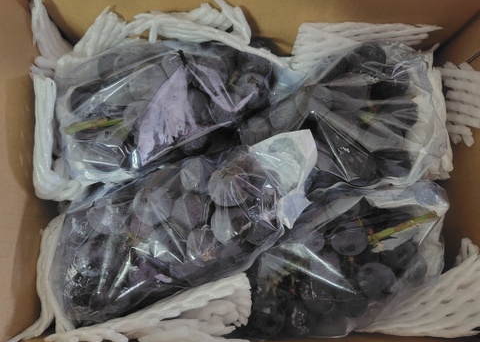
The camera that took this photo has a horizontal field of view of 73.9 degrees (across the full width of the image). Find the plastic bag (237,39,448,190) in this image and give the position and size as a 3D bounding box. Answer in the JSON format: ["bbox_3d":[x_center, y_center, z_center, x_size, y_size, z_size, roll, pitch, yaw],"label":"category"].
[{"bbox_3d":[0.085,-0.053,0.296,0.162,0.082,0.124,-14,82,0],"label":"plastic bag"}]

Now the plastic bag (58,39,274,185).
[{"bbox_3d":[-0.068,-0.055,0.296,0.202,0.082,0.118,-10,82,0],"label":"plastic bag"}]

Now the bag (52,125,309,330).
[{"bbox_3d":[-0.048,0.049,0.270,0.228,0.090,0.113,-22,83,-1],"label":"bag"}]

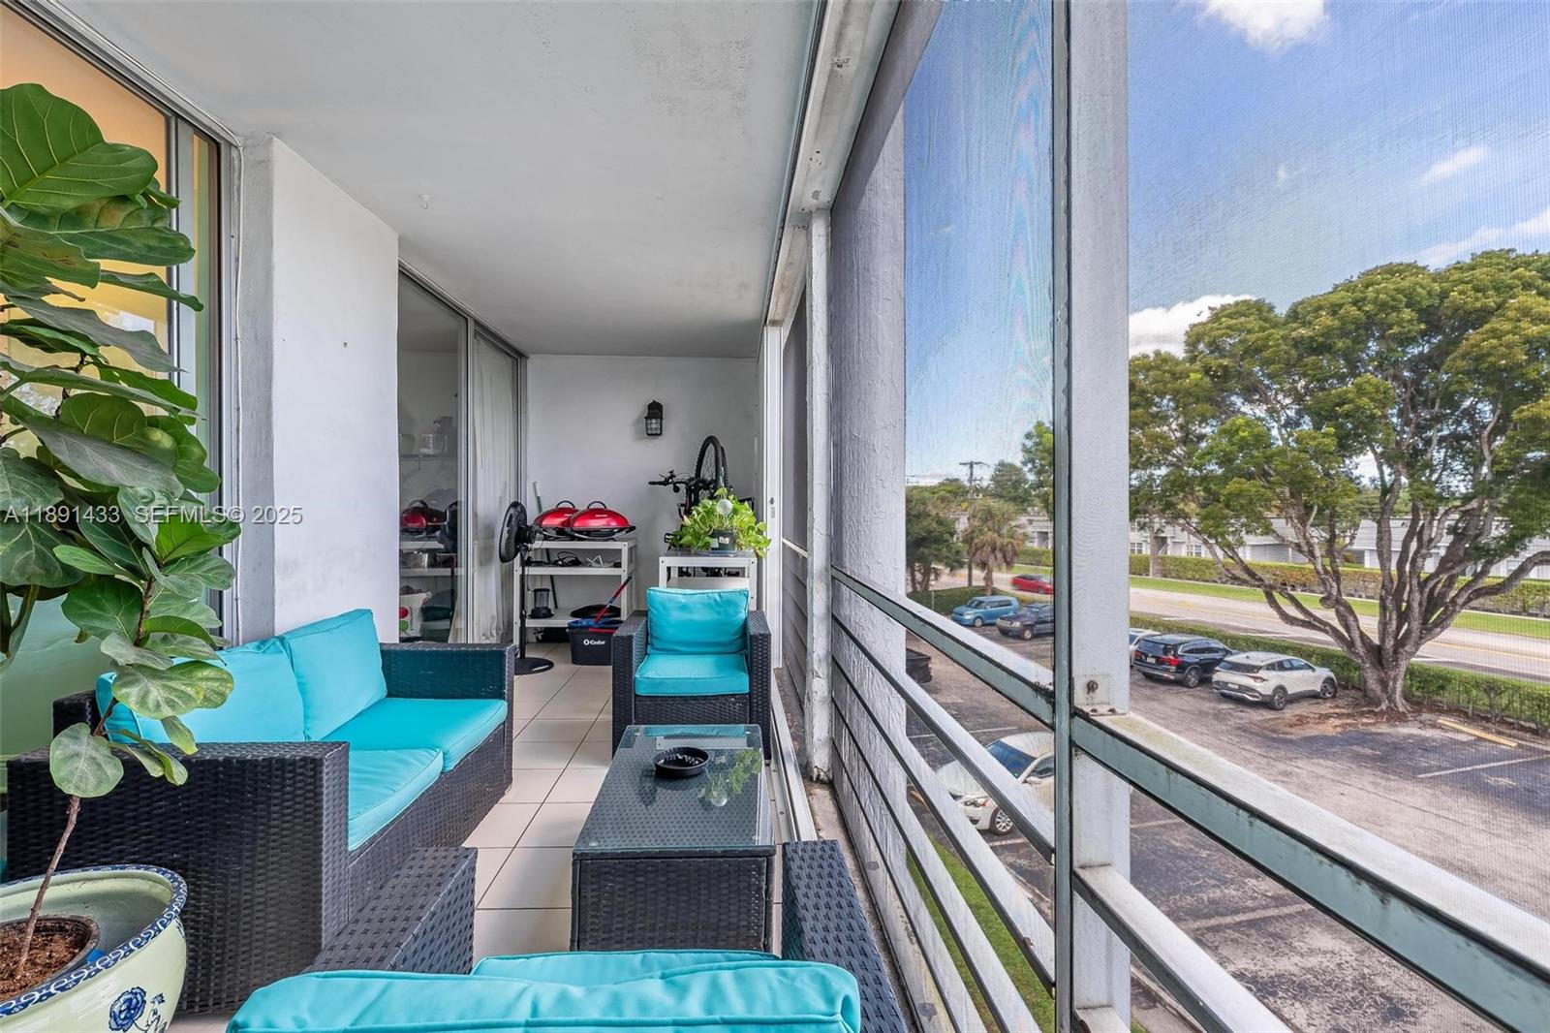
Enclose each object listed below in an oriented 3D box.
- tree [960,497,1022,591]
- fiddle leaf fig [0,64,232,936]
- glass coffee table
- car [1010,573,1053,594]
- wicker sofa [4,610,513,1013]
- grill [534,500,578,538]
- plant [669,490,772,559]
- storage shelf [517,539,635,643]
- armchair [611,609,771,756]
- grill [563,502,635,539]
[{"bbox_3d":[13.095,2.413,39.000,3.600,6.700,3.600,0,1,19],"label":"tree"},{"bbox_3d":[-1.282,0.000,1.026,0.540,1.400,0.540,0,1,-4],"label":"fiddle leaf fig"},{"bbox_3d":[-0.250,0.916,1.846,0.455,0.360,0.800,0,1,-4],"label":"glass coffee table"},{"bbox_3d":[19.858,4.967,49.068,1.820,1.460,4.600,0,1,-22],"label":"car"},{"bbox_3d":[-1.363,0.717,2.005,0.660,0.720,1.190,0,1,-4],"label":"wicker sofa"},{"bbox_3d":[-1.607,0.047,5.024,0.530,0.290,0.430,0,1,-20],"label":"grill"},{"bbox_3d":[-0.374,0.058,4.385,0.680,0.450,0.550,0,1,-4],"label":"plant"},{"bbox_3d":[-1.484,0.616,4.907,0.808,0.870,0.480,0,1,-4],"label":"storage shelf"},{"bbox_3d":[-0.384,0.753,3.179,0.690,0.660,0.660,0,1,-4],"label":"armchair"},{"bbox_3d":[-1.311,0.045,4.854,0.530,0.290,0.430,0,1,-20],"label":"grill"}]

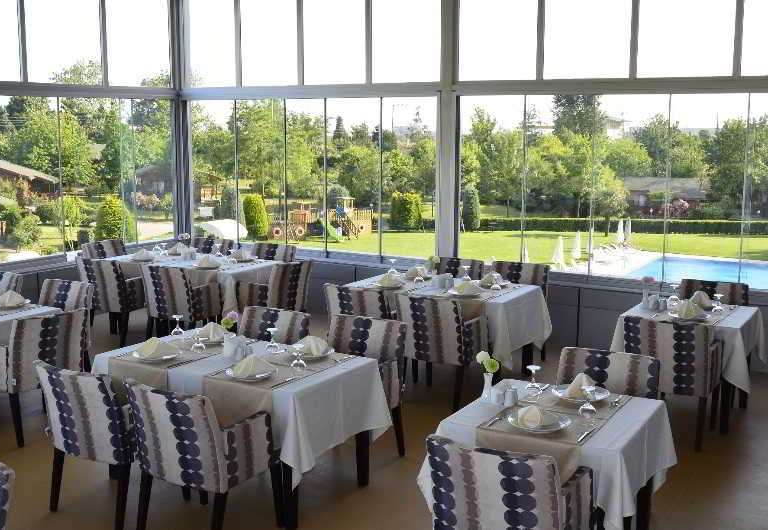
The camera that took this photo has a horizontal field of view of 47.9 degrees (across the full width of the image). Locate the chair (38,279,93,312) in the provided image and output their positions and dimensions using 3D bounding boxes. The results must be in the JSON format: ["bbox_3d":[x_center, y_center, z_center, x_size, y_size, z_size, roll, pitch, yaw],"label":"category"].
[{"bbox_3d":[-2.667,0.585,6.811,0.570,0.860,0.570,6,11,31],"label":"chair"}]

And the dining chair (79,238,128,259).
[{"bbox_3d":[-2.730,0.198,9.064,0.610,0.870,0.550,5,10,30],"label":"dining chair"}]

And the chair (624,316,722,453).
[{"bbox_3d":[1.972,0.740,5.945,0.570,0.860,0.570,6,11,31],"label":"chair"}]

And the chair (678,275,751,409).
[{"bbox_3d":[2.503,0.586,6.756,0.550,0.840,0.610,5,10,30],"label":"chair"}]

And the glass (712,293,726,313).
[{"bbox_3d":[2.391,0.289,6.148,0.080,0.160,0.080,6,11,31],"label":"glass"}]

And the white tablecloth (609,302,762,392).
[{"bbox_3d":[2.220,0.540,6.283,0.940,0.440,0.930,5,10,30],"label":"white tablecloth"}]

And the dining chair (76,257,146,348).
[{"bbox_3d":[-2.624,0.311,8.631,0.560,0.840,0.600,5,10,30],"label":"dining chair"}]

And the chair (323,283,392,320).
[{"bbox_3d":[-0.101,0.545,7.081,0.550,0.840,0.600,5,10,30],"label":"chair"}]

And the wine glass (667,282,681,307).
[{"bbox_3d":[2.152,0.245,6.406,0.080,0.165,0.080,6,11,31],"label":"wine glass"}]

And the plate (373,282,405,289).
[{"bbox_3d":[0.038,0.174,7.215,0.280,0.025,0.280,0,9,0],"label":"plate"}]

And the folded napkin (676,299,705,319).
[{"bbox_3d":[2.133,0.300,6.027,0.175,0.105,0.140,5,10,30],"label":"folded napkin"}]

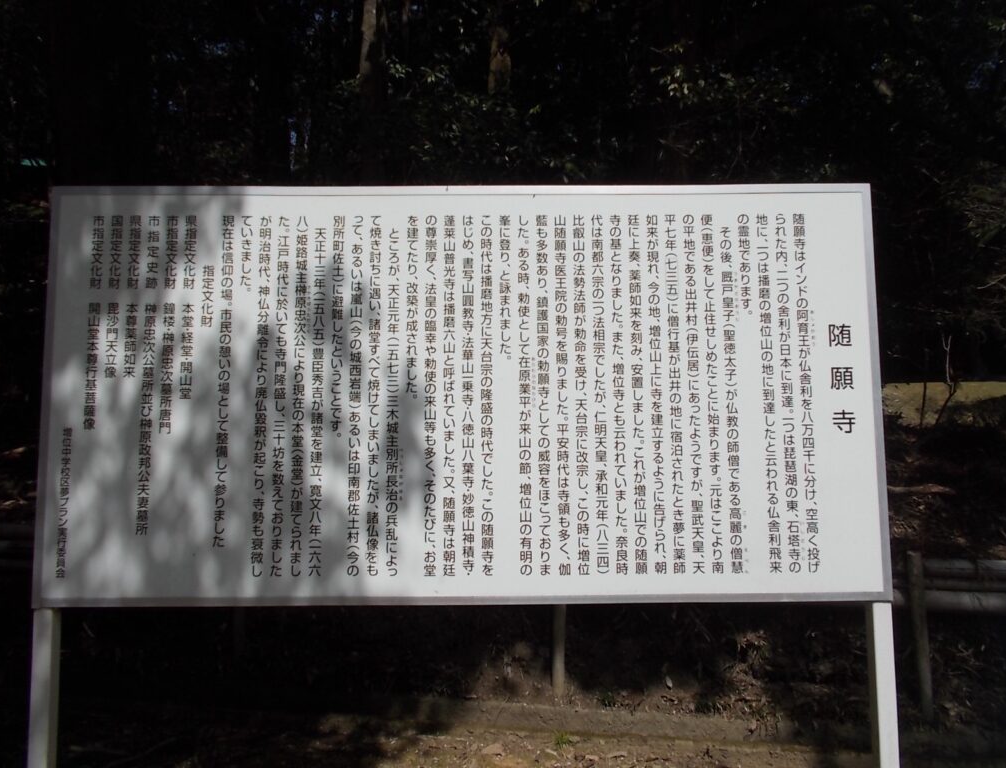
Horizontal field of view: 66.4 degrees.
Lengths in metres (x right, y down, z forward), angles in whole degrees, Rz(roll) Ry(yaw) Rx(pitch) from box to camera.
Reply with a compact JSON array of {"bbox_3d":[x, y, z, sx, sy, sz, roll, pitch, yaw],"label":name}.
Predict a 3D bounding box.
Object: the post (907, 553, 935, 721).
[{"bbox_3d":[2.113,1.268,3.888,0.071,0.826,0.071,-4,-6,27],"label":"post"}]

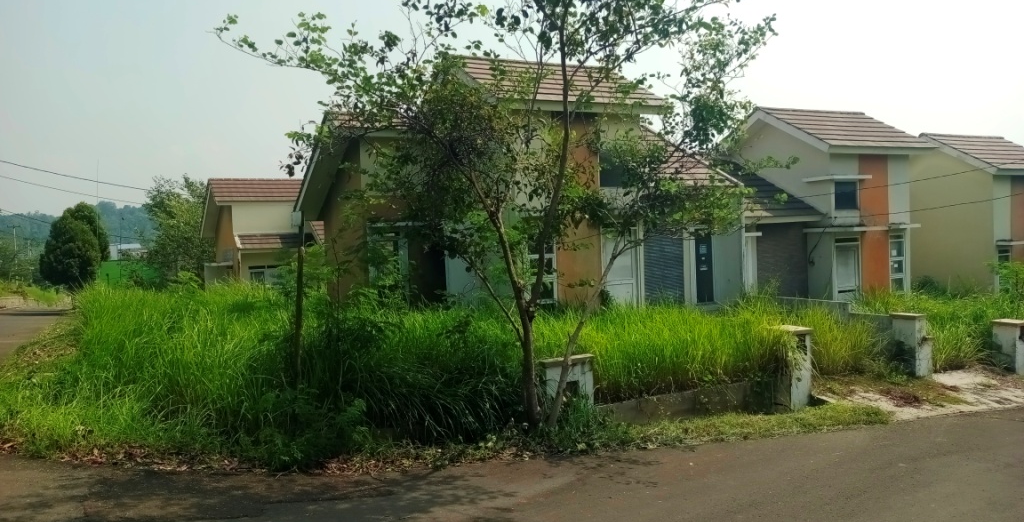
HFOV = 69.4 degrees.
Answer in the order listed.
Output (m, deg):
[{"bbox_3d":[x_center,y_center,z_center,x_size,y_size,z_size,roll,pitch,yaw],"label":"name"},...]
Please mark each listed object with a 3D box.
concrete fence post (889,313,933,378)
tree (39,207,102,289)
[{"bbox_3d":[6.725,1.408,12.466,0.412,0.991,0.480,-3,2,-24],"label":"concrete fence post"},{"bbox_3d":[-19.105,-0.281,32.000,2.437,4.068,2.437,-3,2,-24],"label":"tree"}]

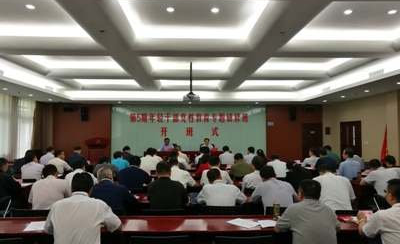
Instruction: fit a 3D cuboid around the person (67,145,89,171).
[{"bbox_3d":[-2.709,1.164,6.900,0.520,1.260,0.750,0,-2,6],"label":"person"}]

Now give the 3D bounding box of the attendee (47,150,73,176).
[{"bbox_3d":[-2.580,1.132,5.750,0.520,1.250,0.750,-1,-2,16],"label":"attendee"}]

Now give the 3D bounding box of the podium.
[{"bbox_3d":[-3.655,1.226,11.125,0.850,1.330,0.580,0,-2,-2],"label":"podium"}]

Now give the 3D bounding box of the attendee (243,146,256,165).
[{"bbox_3d":[1.234,1.210,7.700,0.500,1.220,0.750,0,-2,-2],"label":"attendee"}]

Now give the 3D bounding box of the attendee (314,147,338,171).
[{"bbox_3d":[3.008,1.250,7.459,0.540,1.240,0.740,0,-2,-8],"label":"attendee"}]

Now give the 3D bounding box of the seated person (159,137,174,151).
[{"bbox_3d":[-1.112,1.190,10.286,0.540,1.280,0.740,0,-2,-2],"label":"seated person"}]

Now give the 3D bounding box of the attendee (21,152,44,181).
[{"bbox_3d":[-3.166,1.207,5.981,0.540,1.230,0.760,0,-2,2],"label":"attendee"}]

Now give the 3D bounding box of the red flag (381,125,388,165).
[{"bbox_3d":[5.400,0.621,9.107,0.250,1.270,0.250,-1,-2,28],"label":"red flag"}]

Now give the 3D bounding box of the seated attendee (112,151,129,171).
[{"bbox_3d":[-1.832,1.273,7.265,0.500,1.180,0.720,0,-2,-2],"label":"seated attendee"}]

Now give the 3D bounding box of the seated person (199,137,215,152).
[{"bbox_3d":[0.215,1.111,9.600,0.520,1.240,0.720,0,-2,-2],"label":"seated person"}]

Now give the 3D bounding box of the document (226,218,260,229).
[{"bbox_3d":[0.419,0.974,3.023,0.200,0.008,0.295,2,-3,-43],"label":"document"}]

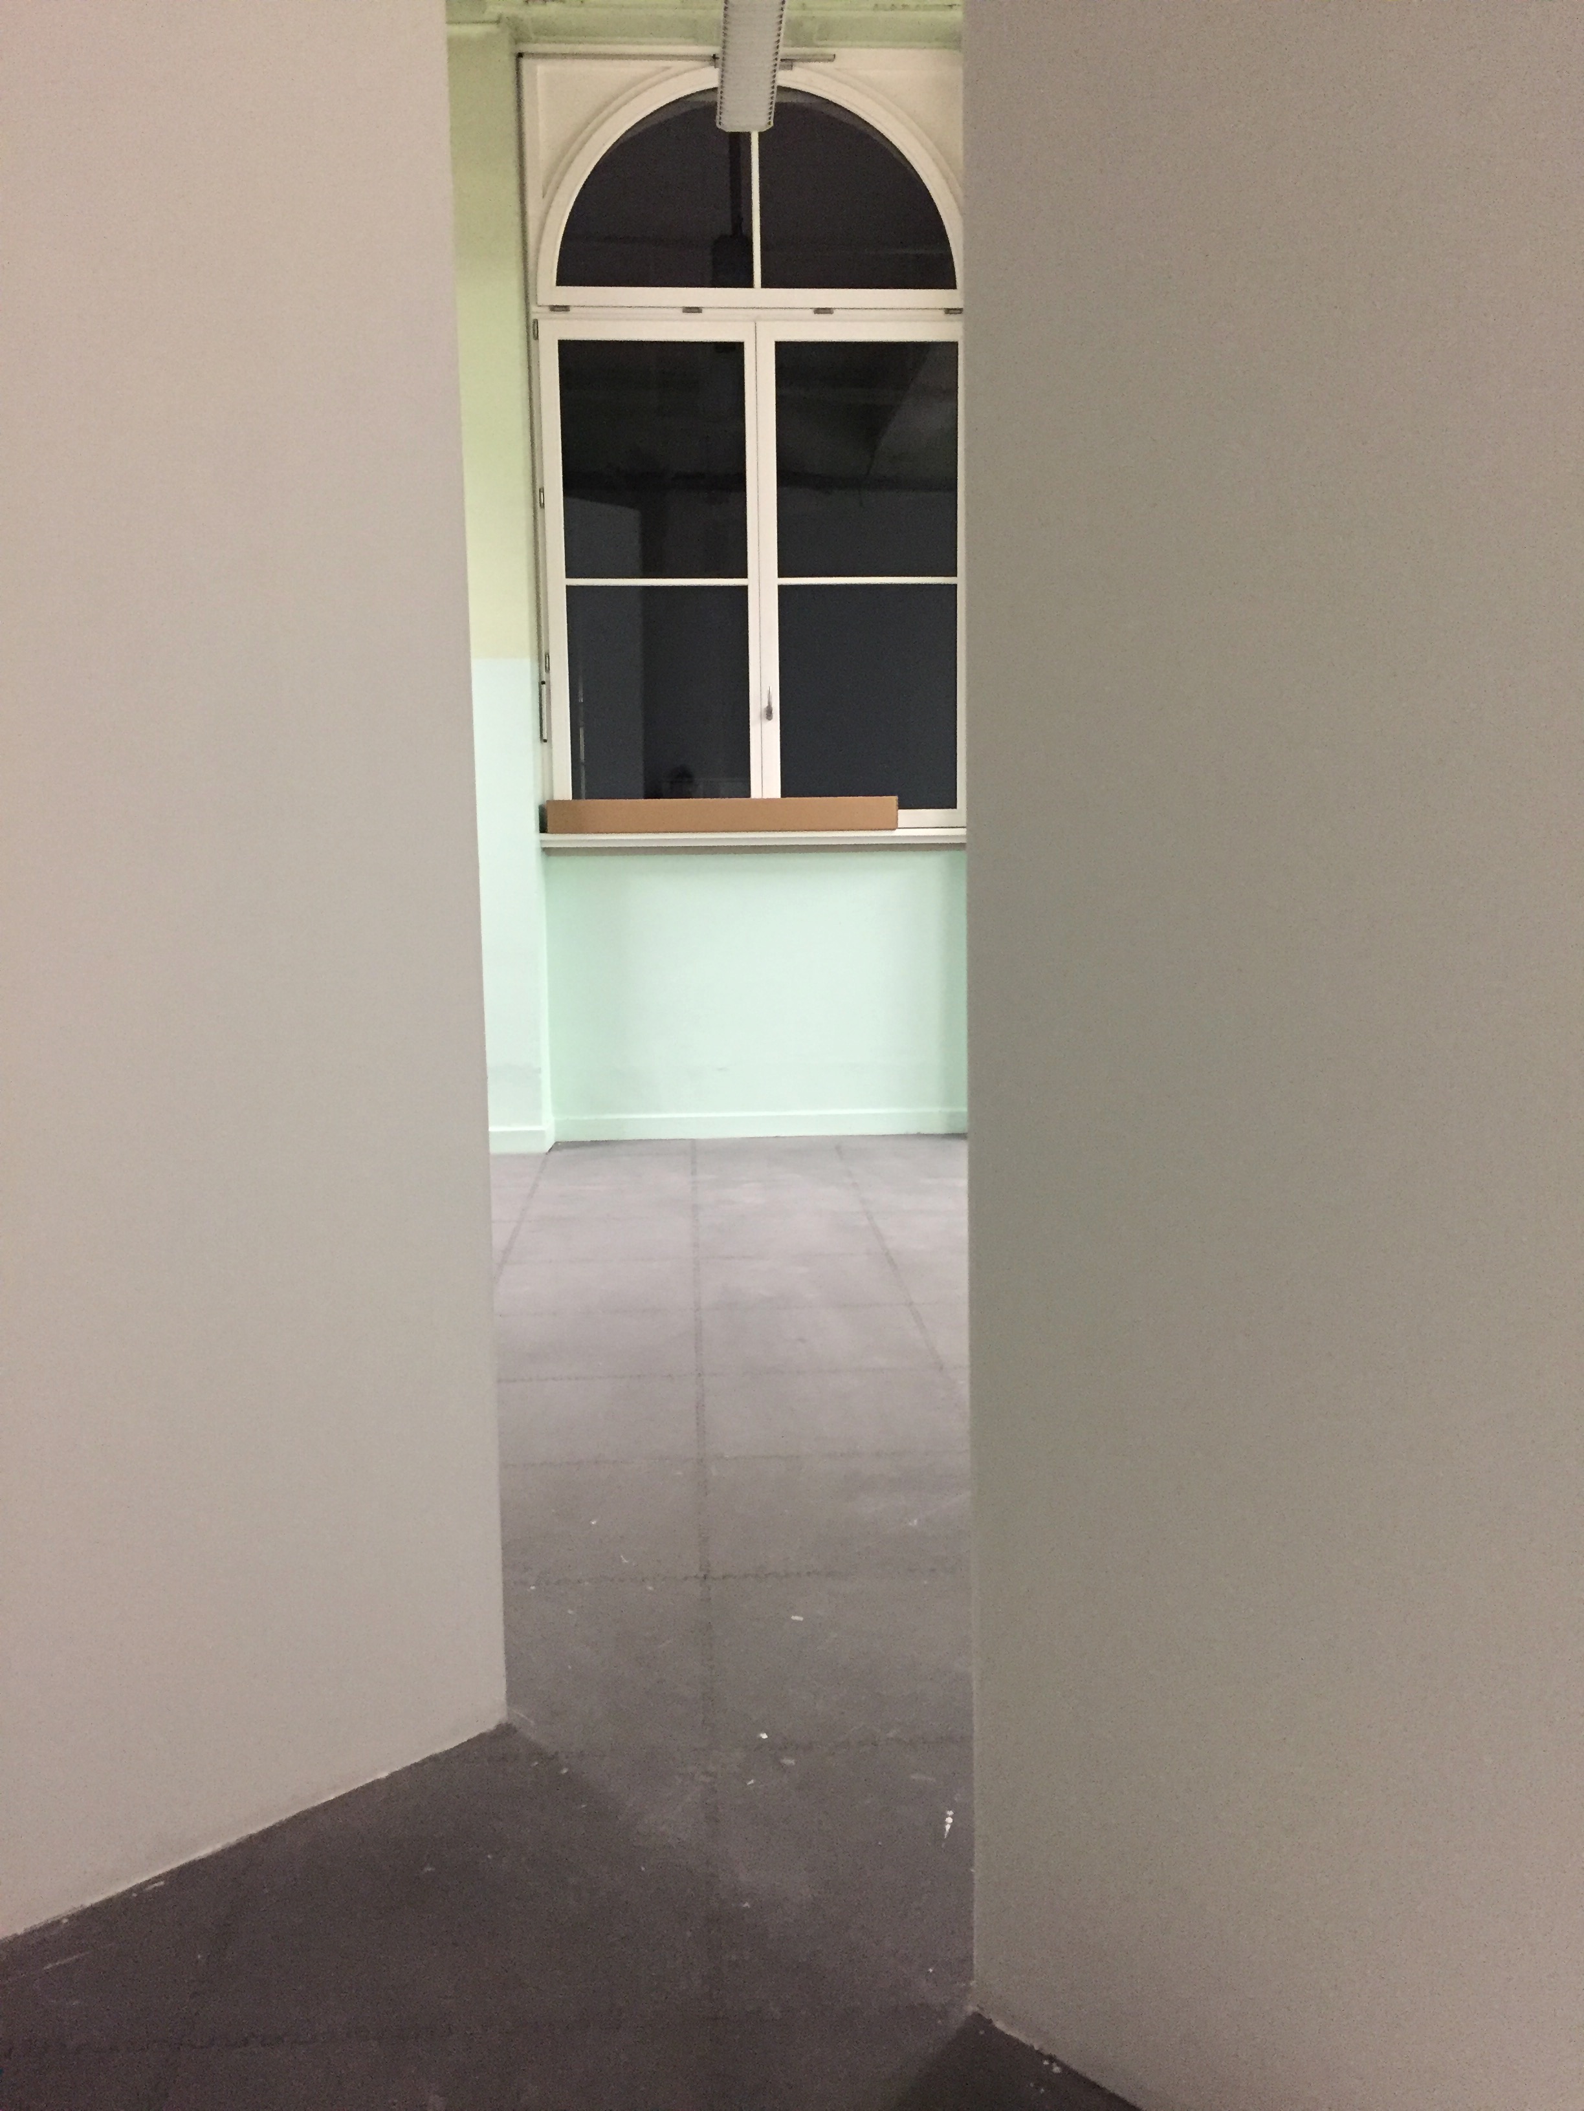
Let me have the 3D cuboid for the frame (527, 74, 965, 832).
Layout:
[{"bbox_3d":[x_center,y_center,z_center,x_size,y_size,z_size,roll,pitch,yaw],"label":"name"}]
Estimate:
[{"bbox_3d":[-0.118,-2.104,6.249,1.577,2.602,0.120,-1,7,-3],"label":"frame"}]

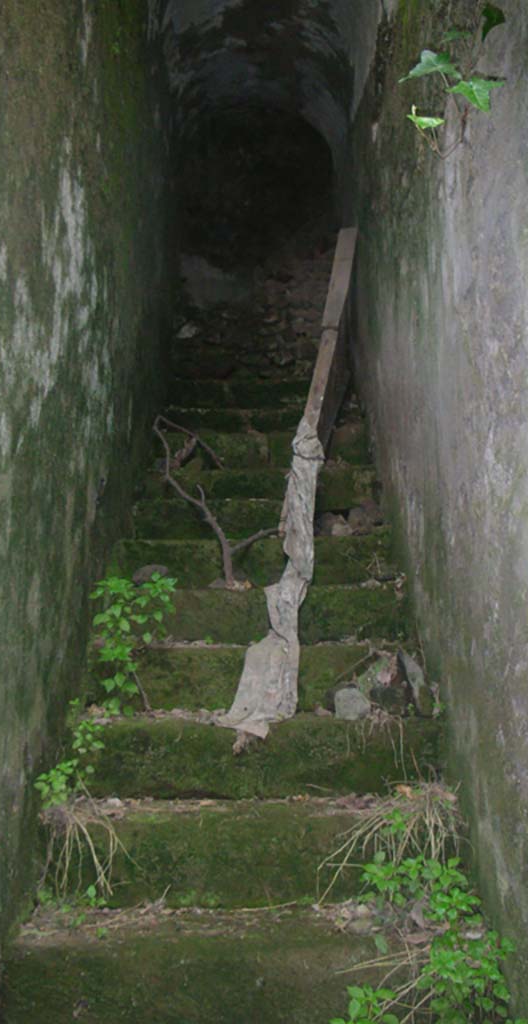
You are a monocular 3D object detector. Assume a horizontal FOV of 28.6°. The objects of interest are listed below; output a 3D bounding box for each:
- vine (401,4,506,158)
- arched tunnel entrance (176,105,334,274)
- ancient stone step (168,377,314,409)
[{"bbox_3d":[0.398,-0.917,2.200,0.190,0.300,0.240,0,-9,0],"label":"vine"},{"bbox_3d":[-0.051,-1.910,6.150,0.940,1.040,0.320,0,-9,0],"label":"arched tunnel entrance"},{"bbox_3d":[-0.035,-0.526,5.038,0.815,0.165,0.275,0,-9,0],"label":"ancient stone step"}]

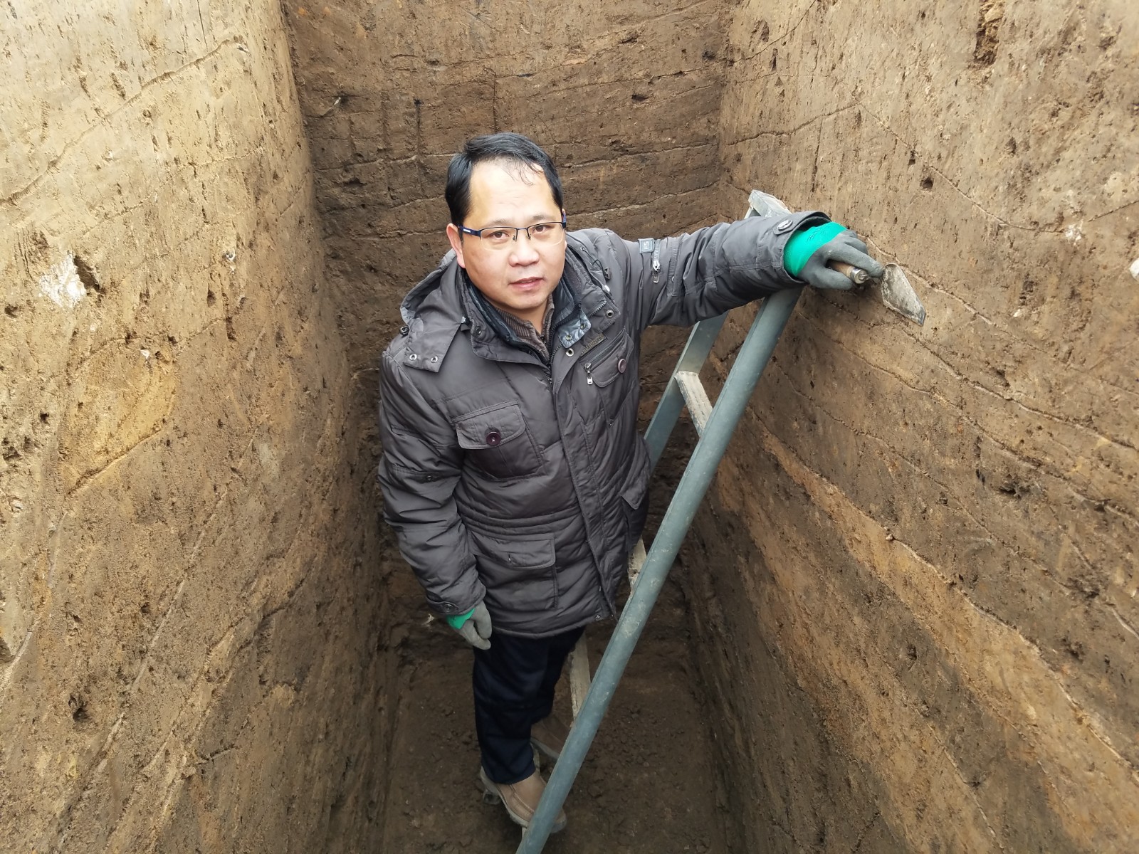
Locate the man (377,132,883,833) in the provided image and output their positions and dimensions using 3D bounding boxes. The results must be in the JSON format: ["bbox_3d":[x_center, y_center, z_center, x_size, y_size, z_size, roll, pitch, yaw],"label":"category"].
[{"bbox_3d":[0.030,0.305,1.690,0.620,1.690,0.620,-25,41,-30],"label":"man"}]

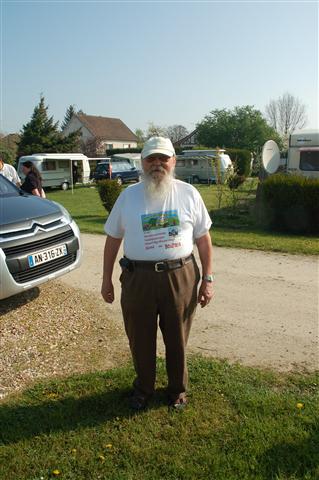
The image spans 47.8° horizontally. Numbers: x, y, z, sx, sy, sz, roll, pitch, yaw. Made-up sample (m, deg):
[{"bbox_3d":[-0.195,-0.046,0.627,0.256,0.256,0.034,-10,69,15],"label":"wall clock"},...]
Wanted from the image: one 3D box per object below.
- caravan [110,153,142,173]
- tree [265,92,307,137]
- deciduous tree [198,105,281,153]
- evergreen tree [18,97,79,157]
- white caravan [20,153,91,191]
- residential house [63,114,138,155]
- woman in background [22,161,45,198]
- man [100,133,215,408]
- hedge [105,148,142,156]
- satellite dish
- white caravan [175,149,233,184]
[{"bbox_3d":[-2.133,-6.658,33.343,4.900,2.600,2.150,-7,14,-30],"label":"caravan"},{"bbox_3d":[18.543,-15.644,52.921,6.400,12.200,6.400,0,12,0],"label":"tree"},{"bbox_3d":[8.920,-11.032,40.603,9.600,8.200,8.500,0,12,0],"label":"deciduous tree"},{"bbox_3d":[-9.533,-8.648,30.885,5.200,7.500,5.200,0,12,0],"label":"evergreen tree"},{"bbox_3d":[-6.893,-4.581,24.072,2.050,2.320,4.500,10,15,39],"label":"white caravan"},{"bbox_3d":[-9.453,-14.691,56.184,9.500,9.000,9.200,9,15,37],"label":"residential house"},{"bbox_3d":[-2.312,-0.573,6.520,0.420,1.640,0.480,4,12,17],"label":"woman in background"},{"bbox_3d":[-0.016,0.236,2.368,0.710,1.750,0.430,0,12,0],"label":"man"},{"bbox_3d":[-3.517,-7.744,37.203,6.000,3.150,1.300,-1,12,-6],"label":"hedge"},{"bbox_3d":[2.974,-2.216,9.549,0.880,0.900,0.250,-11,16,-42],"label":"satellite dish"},{"bbox_3d":[3.261,-5.739,28.938,4.600,2.600,2.050,7,13,29],"label":"white caravan"}]

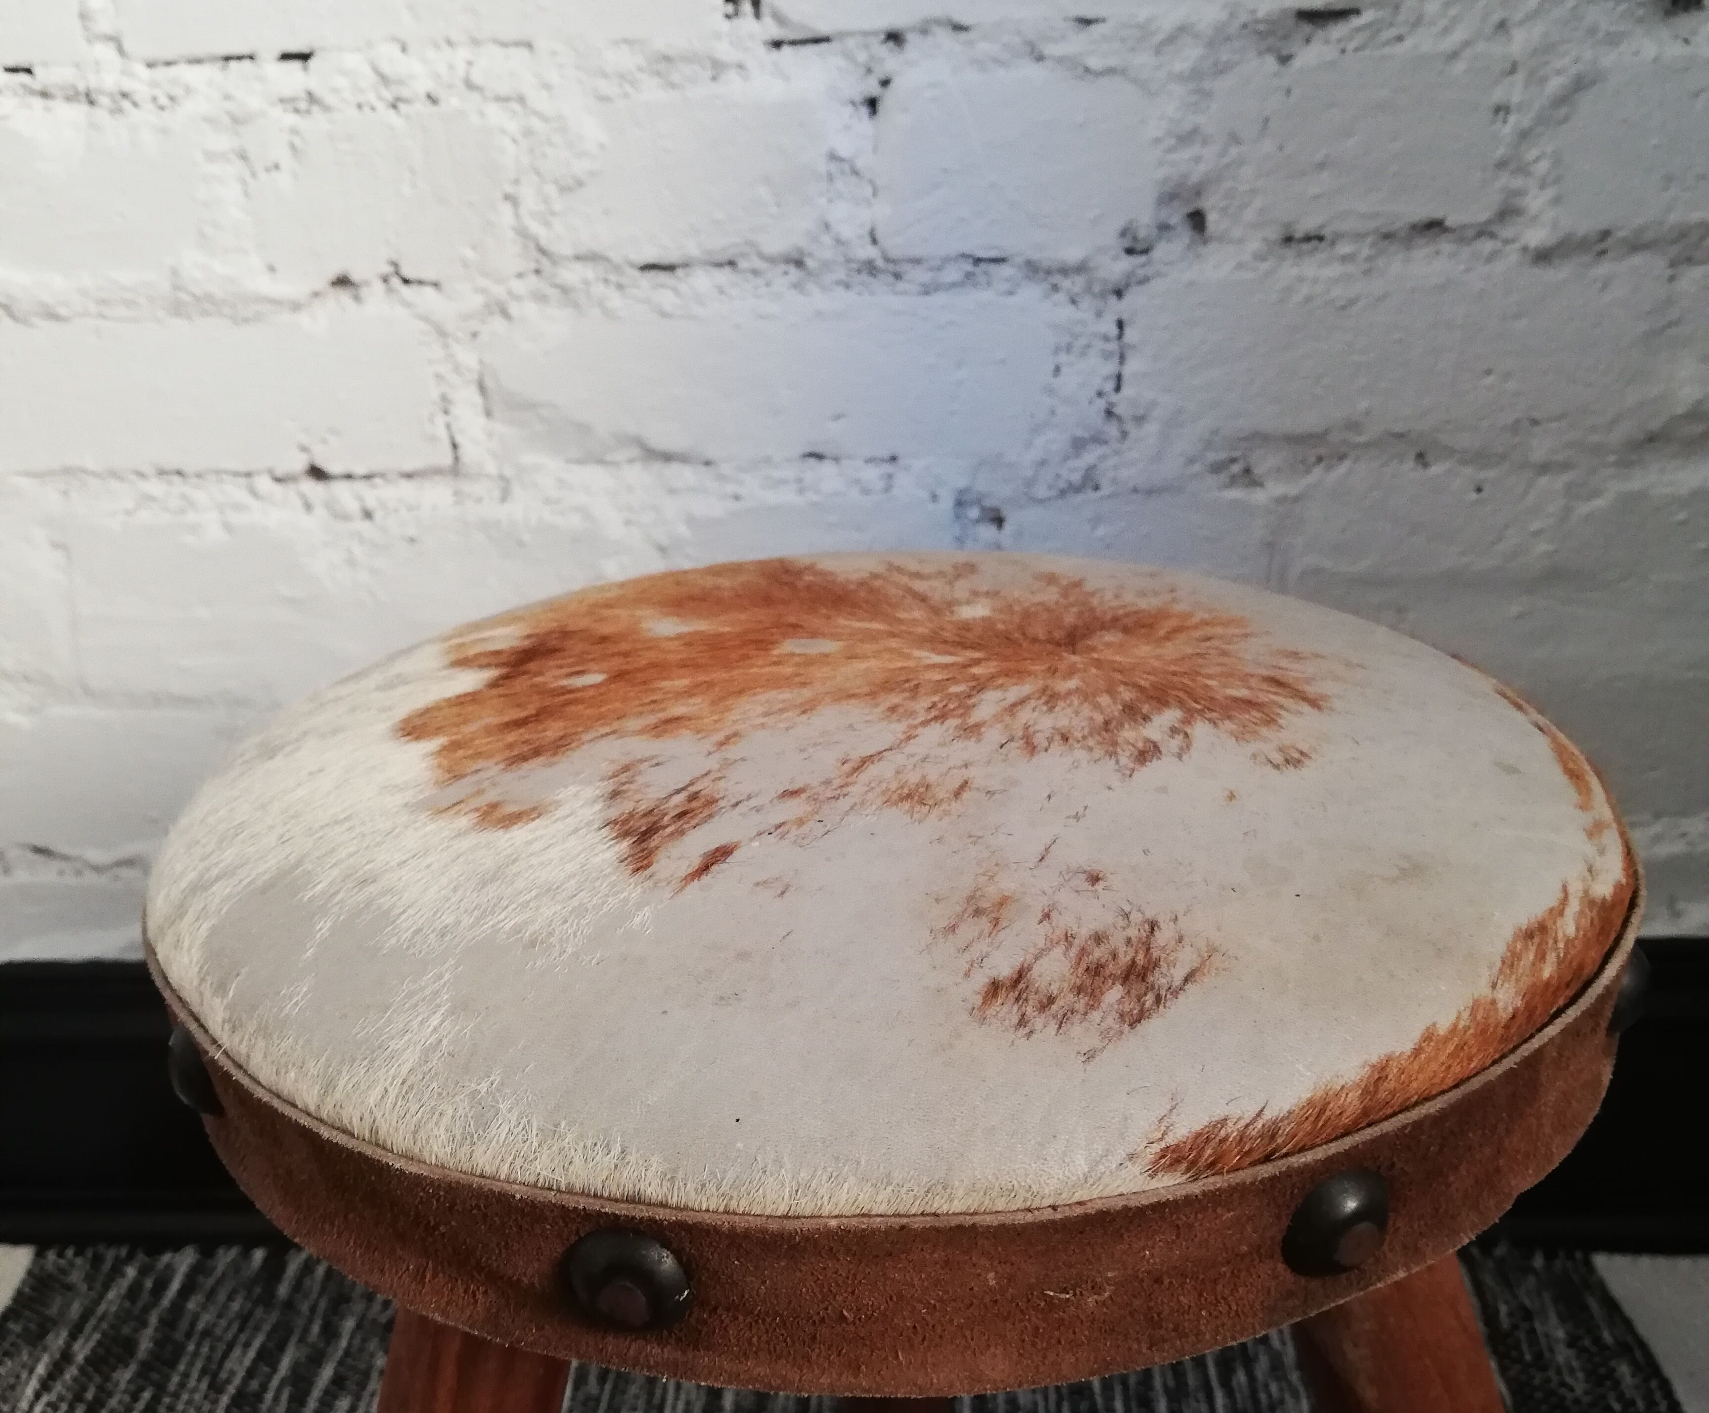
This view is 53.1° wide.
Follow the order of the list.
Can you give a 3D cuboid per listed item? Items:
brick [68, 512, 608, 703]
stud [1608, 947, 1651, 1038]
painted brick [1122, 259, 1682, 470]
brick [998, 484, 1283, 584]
[{"bbox_3d":[-0.205,-0.062,0.736,0.217,0.072,0.102,-1,22,4],"label":"brick"},{"bbox_3d":[0.120,0.043,0.267,0.006,0.017,0.017,10,25,29],"label":"stud"},{"bbox_3d":[0.204,-0.148,0.677,0.202,0.068,0.102,-1,22,4],"label":"painted brick"},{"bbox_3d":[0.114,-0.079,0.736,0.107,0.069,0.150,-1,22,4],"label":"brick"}]

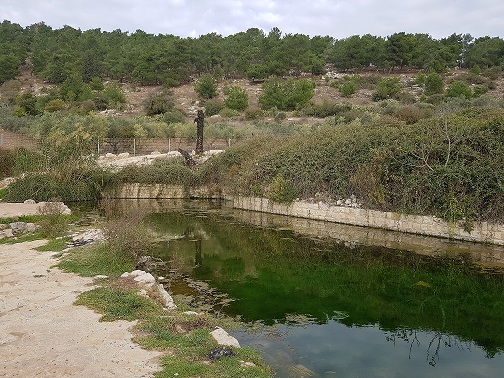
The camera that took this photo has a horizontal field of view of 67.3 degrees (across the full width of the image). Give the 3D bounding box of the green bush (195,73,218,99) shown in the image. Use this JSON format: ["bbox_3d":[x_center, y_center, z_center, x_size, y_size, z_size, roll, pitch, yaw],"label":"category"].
[{"bbox_3d":[-7.921,-17.785,66.000,4.058,4.100,3.700,0,3,-7],"label":"green bush"}]

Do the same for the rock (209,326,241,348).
[{"bbox_3d":[-0.254,1.415,3.620,0.270,0.120,0.160,3,5,41],"label":"rock"}]

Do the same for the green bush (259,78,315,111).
[{"bbox_3d":[5.247,-14.292,58.000,8.322,4.804,6.000,0,3,5],"label":"green bush"}]

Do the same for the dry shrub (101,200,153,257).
[{"bbox_3d":[-2.307,0.701,7.000,0.933,1.051,0.900,-1,4,-18],"label":"dry shrub"}]

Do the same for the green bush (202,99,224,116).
[{"bbox_3d":[-5.384,-11.364,53.000,2.987,2.469,2.800,0,3,-6],"label":"green bush"}]

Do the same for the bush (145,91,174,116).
[{"bbox_3d":[-12.926,-11.871,53.000,4.074,3.567,3.700,-1,4,-14],"label":"bush"}]

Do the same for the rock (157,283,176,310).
[{"bbox_3d":[-1.032,1.284,4.550,0.150,0.190,0.420,-2,4,-24],"label":"rock"}]

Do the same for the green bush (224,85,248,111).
[{"bbox_3d":[-2.328,-13.706,57.000,3.505,3.836,3.200,0,3,-2],"label":"green bush"}]

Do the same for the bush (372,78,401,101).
[{"bbox_3d":[22.704,-16.717,64.000,4.591,3.645,4.000,1,4,20],"label":"bush"}]

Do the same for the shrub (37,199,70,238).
[{"bbox_3d":[-4.499,0.642,8.600,0.749,0.890,0.720,-2,4,-28],"label":"shrub"}]

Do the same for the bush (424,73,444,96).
[{"bbox_3d":[32.273,-18.404,67.000,3.433,4.162,3.200,2,4,26],"label":"bush"}]

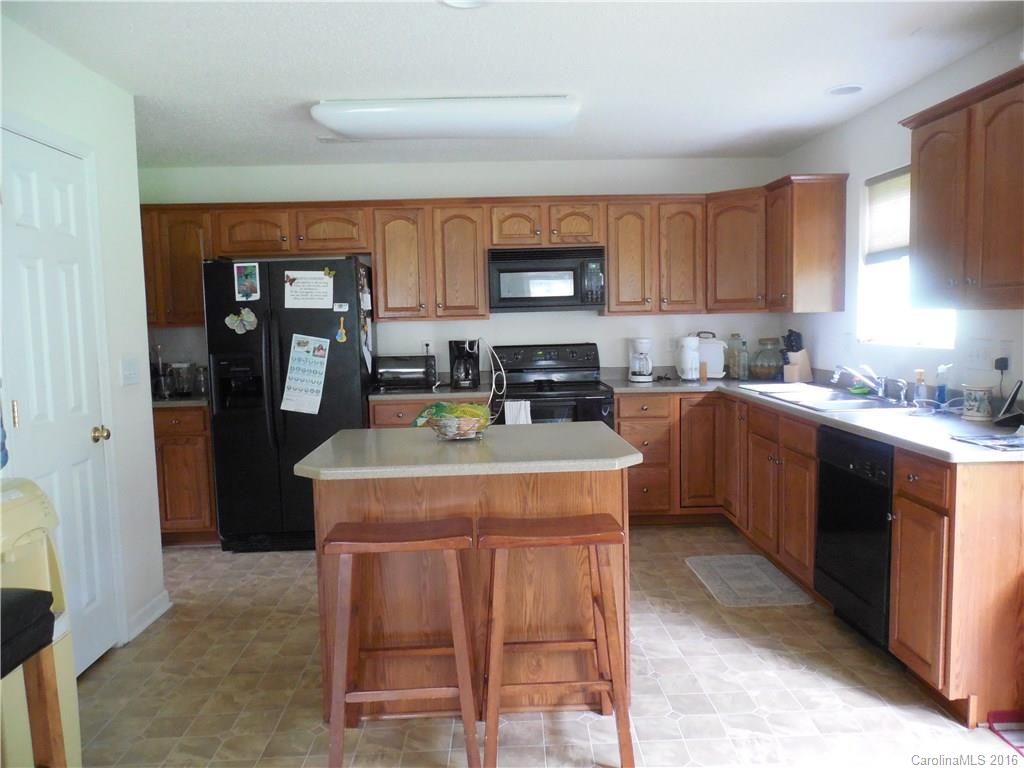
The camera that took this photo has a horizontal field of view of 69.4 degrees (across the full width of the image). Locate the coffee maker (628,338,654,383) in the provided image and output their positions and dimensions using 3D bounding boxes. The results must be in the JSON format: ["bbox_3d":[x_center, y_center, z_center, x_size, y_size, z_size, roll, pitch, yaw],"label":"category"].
[{"bbox_3d":[0.878,-0.164,5.021,0.165,0.294,0.220,-1,6,4],"label":"coffee maker"}]

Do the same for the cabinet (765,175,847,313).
[{"bbox_3d":[1.749,-0.818,4.417,0.335,0.772,0.379,-2,5,-2],"label":"cabinet"}]

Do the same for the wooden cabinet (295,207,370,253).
[{"bbox_3d":[-1.166,-1.013,4.913,0.505,0.310,0.325,-2,5,-2],"label":"wooden cabinet"}]

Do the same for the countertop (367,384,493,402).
[{"bbox_3d":[-0.516,0.068,4.883,0.760,0.040,0.638,-2,5,-2],"label":"countertop"}]

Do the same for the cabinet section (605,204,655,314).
[{"bbox_3d":[0.767,-0.830,4.980,0.320,0.730,0.320,-1,5,-2],"label":"cabinet section"}]

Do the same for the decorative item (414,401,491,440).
[{"bbox_3d":[-0.228,0.144,2.897,0.280,0.124,0.240,-1,5,-1],"label":"decorative item"}]

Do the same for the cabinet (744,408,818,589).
[{"bbox_3d":[1.650,0.518,3.843,0.613,0.800,0.930,-2,5,-2],"label":"cabinet"}]

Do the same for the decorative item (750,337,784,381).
[{"bbox_3d":[1.758,-0.169,5.087,0.237,0.298,0.237,-1,5,-1],"label":"decorative item"}]

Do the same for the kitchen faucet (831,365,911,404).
[{"bbox_3d":[1.794,0.013,3.732,0.255,0.168,0.310,-2,5,-2],"label":"kitchen faucet"}]

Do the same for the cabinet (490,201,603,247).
[{"bbox_3d":[0.220,-1.068,5.035,0.761,0.300,0.325,-1,5,-1],"label":"cabinet"}]

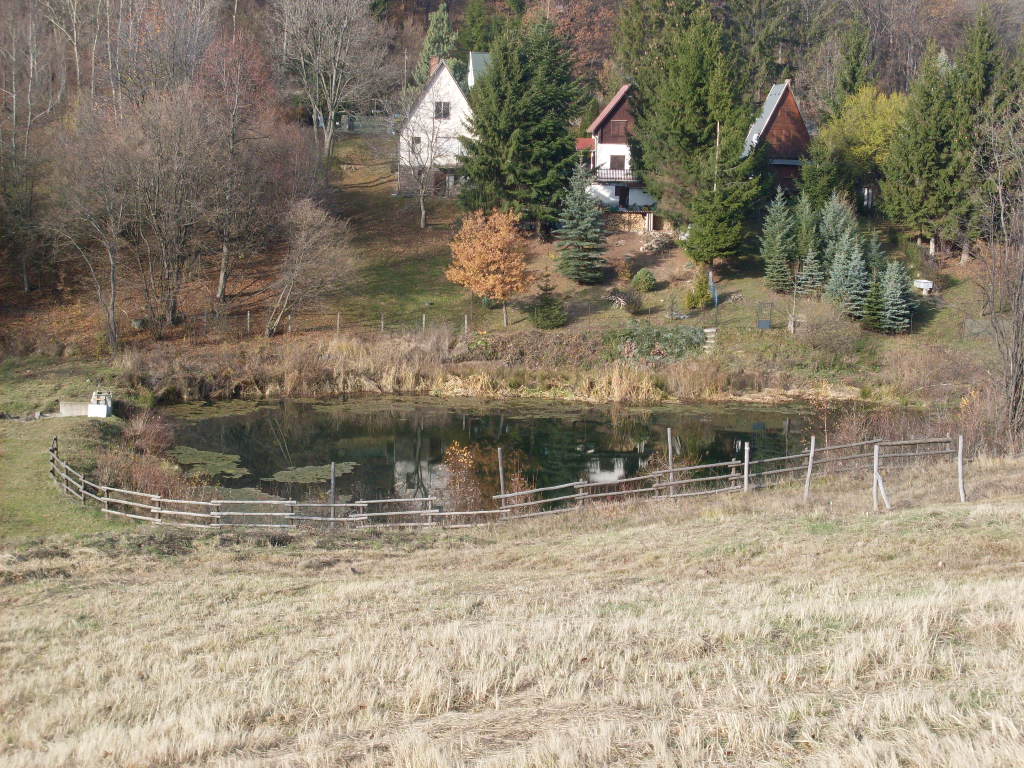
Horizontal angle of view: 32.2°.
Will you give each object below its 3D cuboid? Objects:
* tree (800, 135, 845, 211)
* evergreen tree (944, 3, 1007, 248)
[{"bbox_3d":[24.280,-16.170,138.370,3.590,6.190,3.590,1,9,0],"label":"tree"},{"bbox_3d":[33.739,-18.111,128.942,4.504,17.960,4.504,1,9,0],"label":"evergreen tree"}]

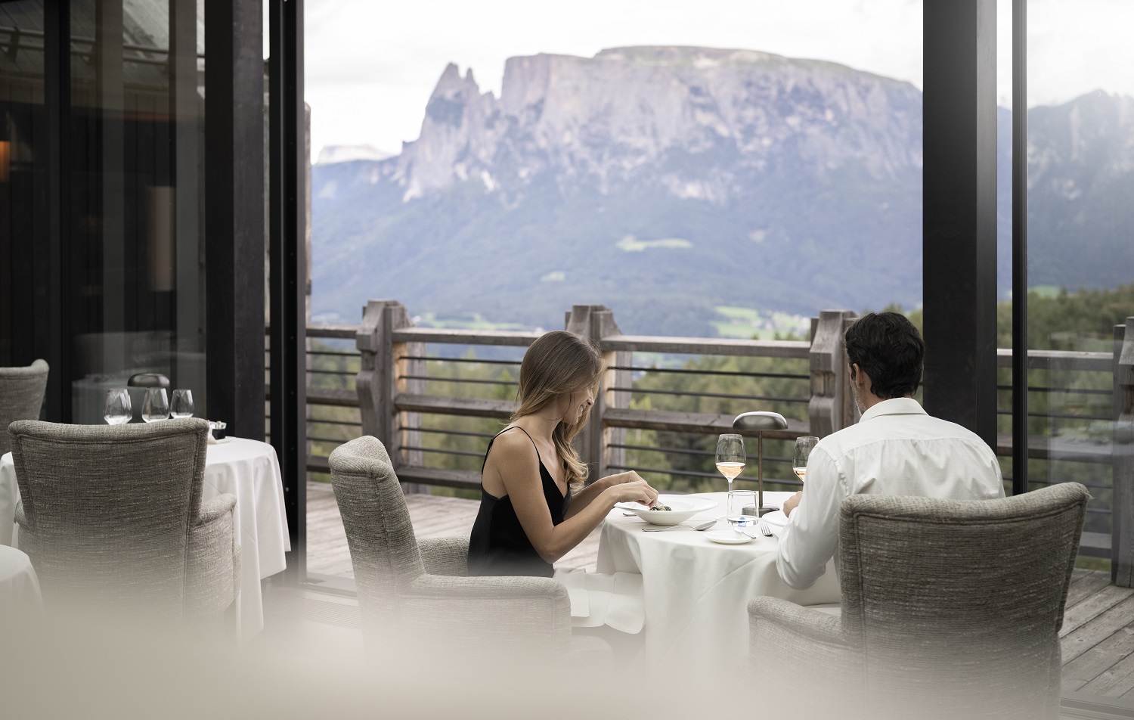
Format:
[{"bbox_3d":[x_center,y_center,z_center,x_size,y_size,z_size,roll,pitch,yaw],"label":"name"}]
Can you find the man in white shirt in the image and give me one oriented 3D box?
[{"bbox_3d":[0.710,0.549,3.805,0.560,1.330,0.780,-1,4,-17],"label":"man in white shirt"}]

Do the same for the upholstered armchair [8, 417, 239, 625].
[{"bbox_3d":[-1.415,0.651,5.134,0.650,0.950,0.700,0,4,-4],"label":"upholstered armchair"}]

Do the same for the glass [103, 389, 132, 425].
[{"bbox_3d":[-1.562,0.226,5.477,0.097,0.253,0.097,0,4,0],"label":"glass"}]

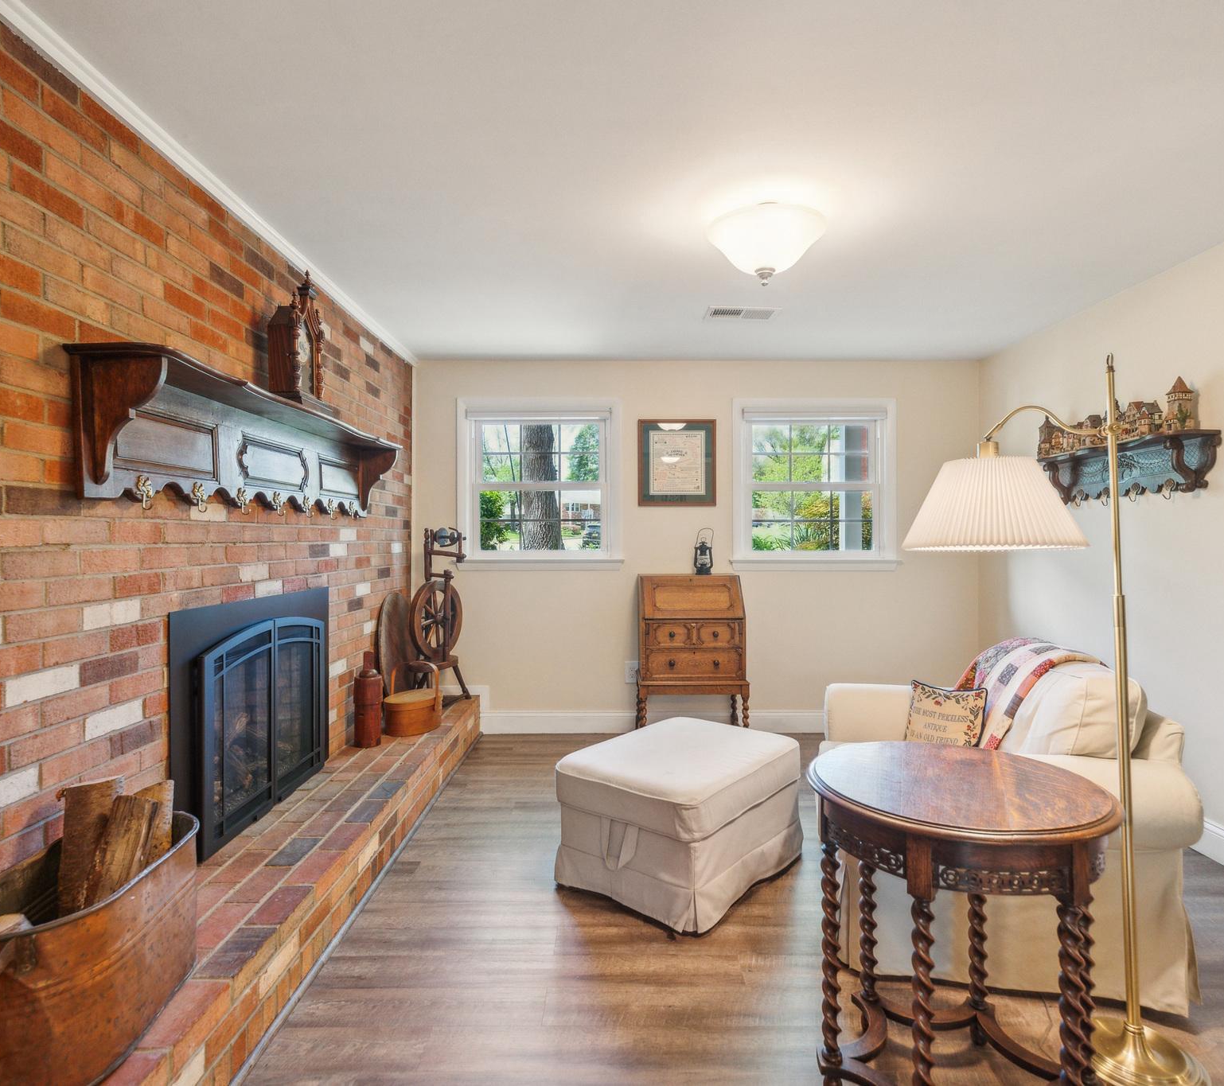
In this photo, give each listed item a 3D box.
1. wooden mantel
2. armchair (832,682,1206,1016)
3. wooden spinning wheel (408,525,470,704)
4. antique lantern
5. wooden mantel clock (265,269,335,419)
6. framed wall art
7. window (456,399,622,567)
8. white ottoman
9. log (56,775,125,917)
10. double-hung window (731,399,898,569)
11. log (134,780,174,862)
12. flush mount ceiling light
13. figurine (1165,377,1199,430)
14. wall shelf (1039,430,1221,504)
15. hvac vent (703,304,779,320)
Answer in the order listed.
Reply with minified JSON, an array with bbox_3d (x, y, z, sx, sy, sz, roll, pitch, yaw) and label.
[{"bbox_3d":[-1.146,-0.282,2.493,0.231,0.371,1.840,0,0,1],"label":"wooden mantel"},{"bbox_3d":[1.215,0.811,2.366,0.880,0.880,1.040,0,0,14],"label":"armchair"},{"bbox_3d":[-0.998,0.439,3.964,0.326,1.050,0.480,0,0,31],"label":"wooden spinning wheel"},{"bbox_3d":[0.574,0.052,4.240,0.130,0.297,0.100,0,0,0],"label":"antique lantern"},{"bbox_3d":[-1.189,-0.758,2.614,0.129,0.578,0.289,0,0,1],"label":"wooden mantel clock"},{"bbox_3d":[0.416,-0.515,4.351,0.498,0.555,0.030,0,0,0],"label":"framed wall art"},{"bbox_3d":[-0.470,-0.383,4.357,1.060,1.080,0.120,0,0,0],"label":"window"},{"bbox_3d":[0.285,1.029,2.638,0.610,0.440,0.820,0,1,39],"label":"white ottoman"},{"bbox_3d":[-1.123,0.730,1.450,0.115,0.420,0.100,5,-17,-38],"label":"log"},{"bbox_3d":[1.300,-0.380,4.357,1.060,1.080,0.120,0,0,0],"label":"double-hung window"},{"bbox_3d":[-1.075,0.773,1.574,0.105,0.394,0.086,3,-18,-33],"label":"log"},{"bbox_3d":[0.556,-1.052,2.432,0.435,0.246,0.435,0,0,0],"label":"flush mount ceiling light"},{"bbox_3d":[2.224,-0.536,2.651,0.089,0.225,0.093,0,0,1],"label":"figurine"},{"bbox_3d":[2.227,-0.303,3.034,0.161,0.252,0.946,0,0,1],"label":"wall shelf"},{"bbox_3d":[0.645,-1.129,3.352,0.344,0.015,0.203,0,0,1],"label":"hvac vent"}]

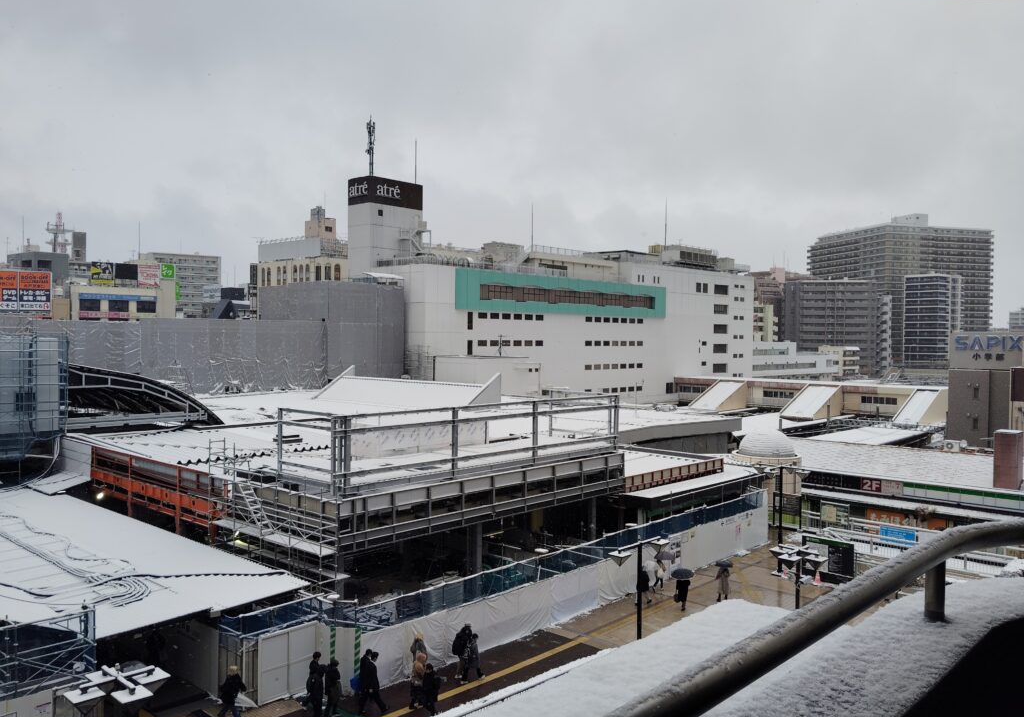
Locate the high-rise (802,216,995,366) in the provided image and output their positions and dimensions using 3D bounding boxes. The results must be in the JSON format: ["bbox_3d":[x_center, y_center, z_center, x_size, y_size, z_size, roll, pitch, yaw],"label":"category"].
[{"bbox_3d":[174.531,-25.001,379.105,55.000,71.500,53.800,0,1,-16],"label":"high-rise"}]

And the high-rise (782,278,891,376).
[{"bbox_3d":[118.126,-9.763,305.717,34.500,37.500,15.000,1,1,10],"label":"high-rise"}]

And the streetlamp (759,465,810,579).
[{"bbox_3d":[13.093,7.838,40.339,2.450,5.290,2.450,2,2,41],"label":"streetlamp"}]

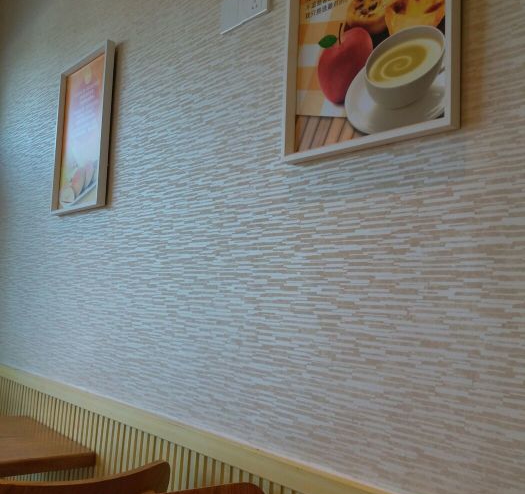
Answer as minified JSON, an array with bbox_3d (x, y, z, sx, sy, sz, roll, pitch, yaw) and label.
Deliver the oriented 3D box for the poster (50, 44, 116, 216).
[{"bbox_3d":[-0.647,-0.402,2.017,0.030,0.547,0.382,7,-7,-42],"label":"poster"}]

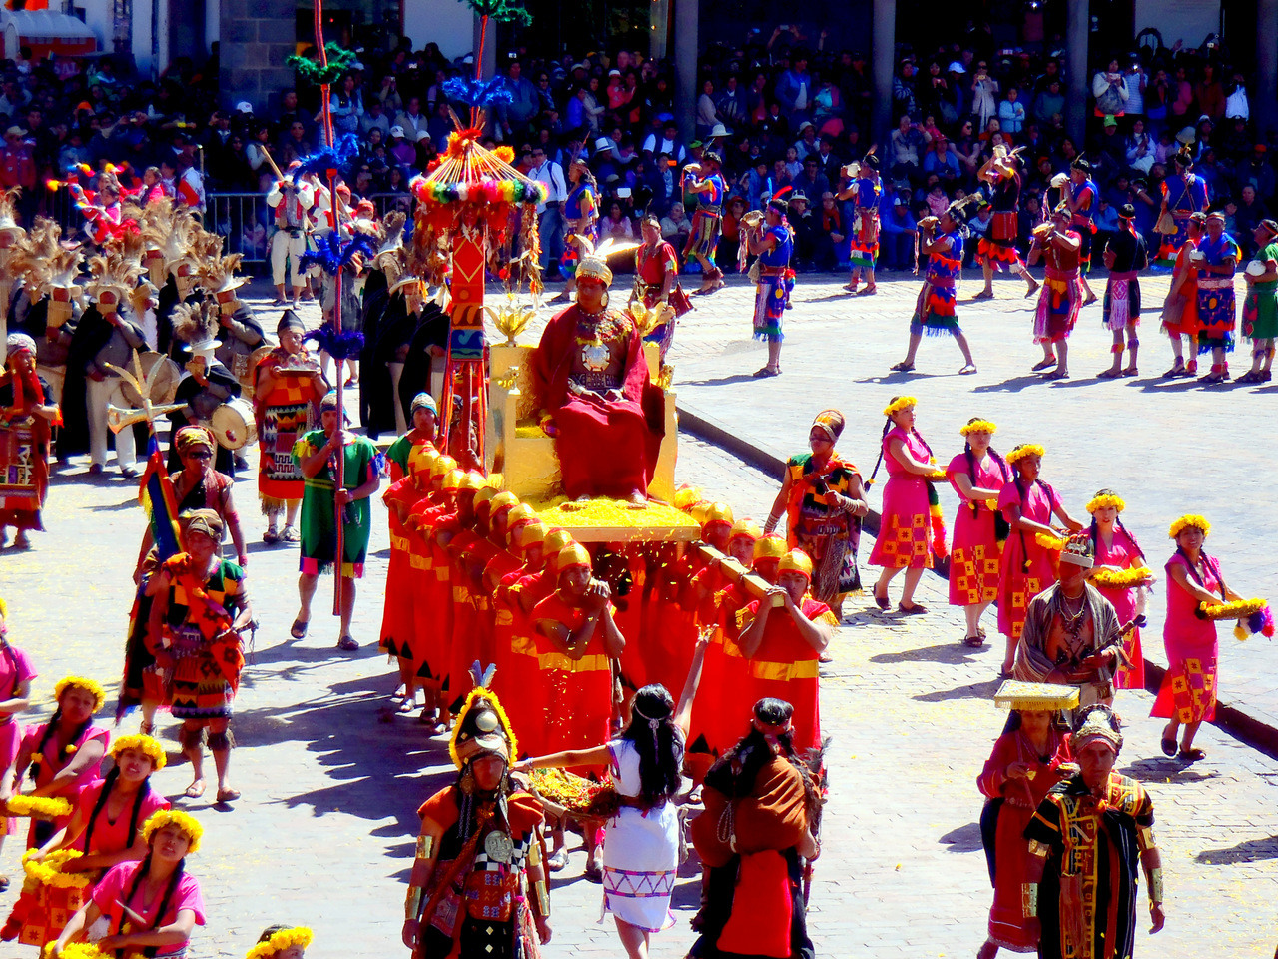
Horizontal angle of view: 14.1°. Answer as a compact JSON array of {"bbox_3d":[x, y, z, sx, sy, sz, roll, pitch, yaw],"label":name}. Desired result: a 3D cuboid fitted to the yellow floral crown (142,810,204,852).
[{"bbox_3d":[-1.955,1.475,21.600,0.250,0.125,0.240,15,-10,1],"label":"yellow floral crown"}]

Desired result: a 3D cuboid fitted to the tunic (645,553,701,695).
[{"bbox_3d":[0.225,0.898,31.100,0.460,1.130,0.360,-2,8,-13],"label":"tunic"}]

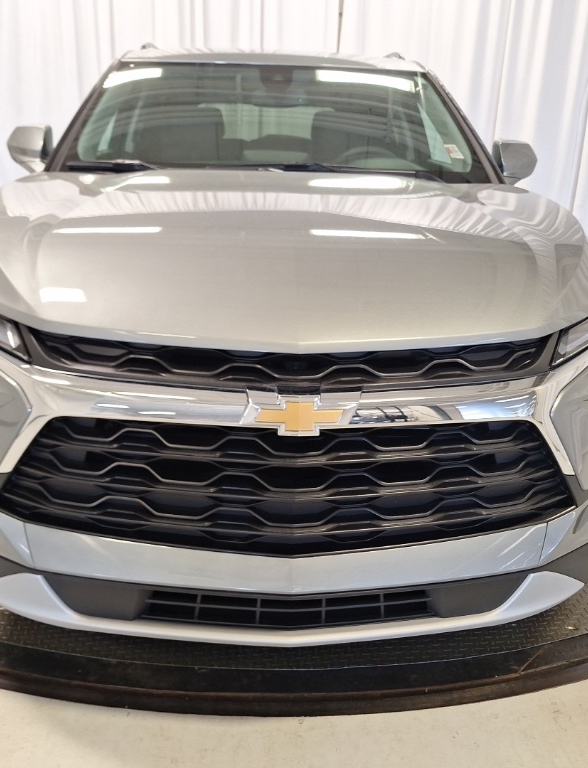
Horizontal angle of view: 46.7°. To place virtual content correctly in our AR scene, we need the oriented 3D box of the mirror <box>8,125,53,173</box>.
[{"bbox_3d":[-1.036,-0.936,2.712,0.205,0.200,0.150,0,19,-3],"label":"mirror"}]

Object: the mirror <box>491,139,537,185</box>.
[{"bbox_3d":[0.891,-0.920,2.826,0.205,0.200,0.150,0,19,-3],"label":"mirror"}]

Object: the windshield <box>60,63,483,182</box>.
[{"bbox_3d":[-0.062,-1.017,2.596,1.520,0.170,0.810,0,52,-3],"label":"windshield"}]

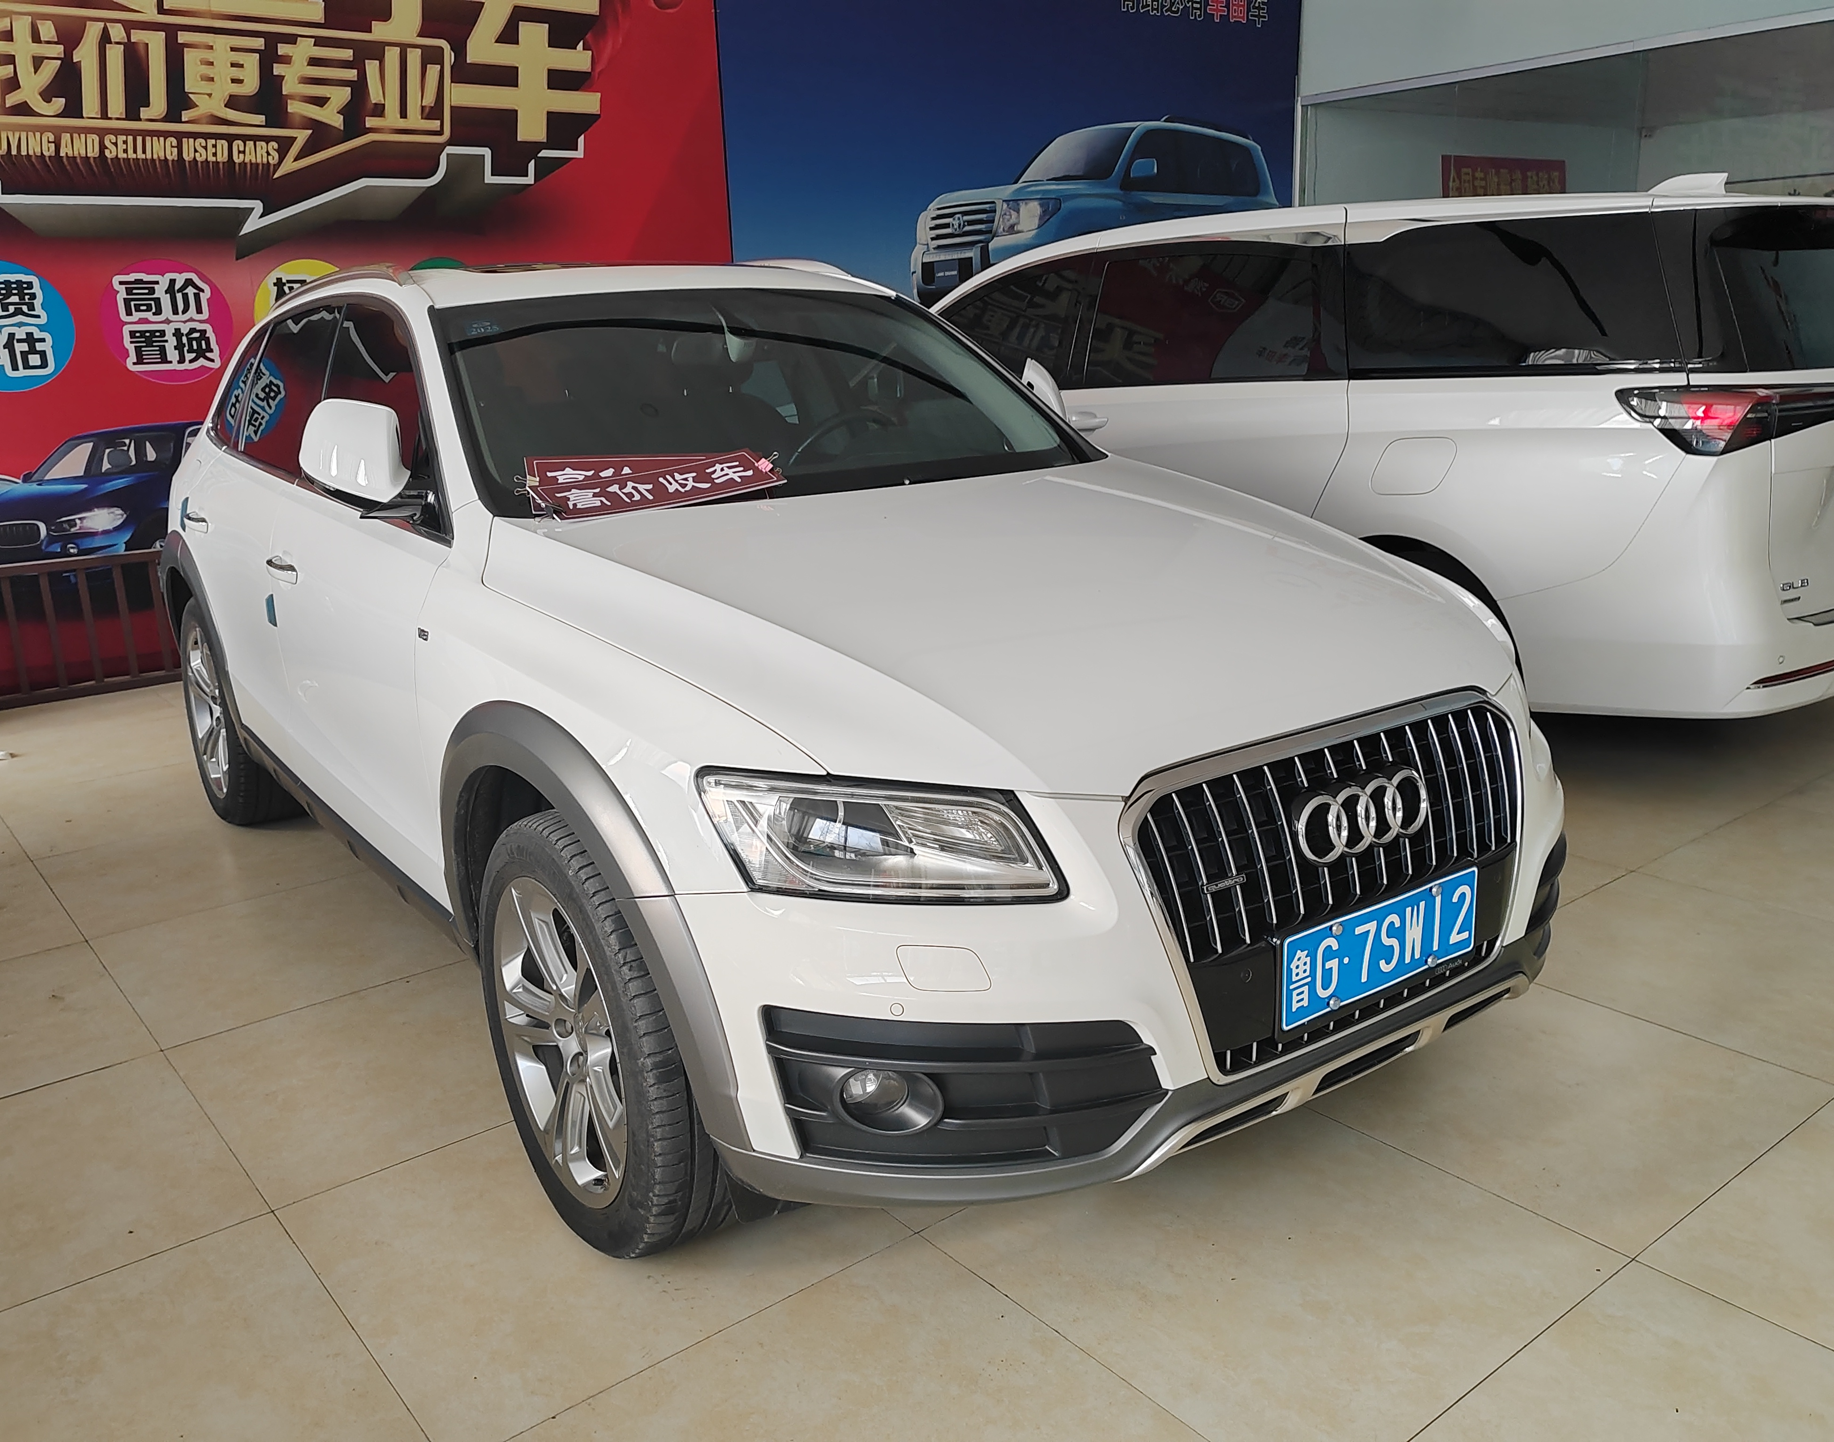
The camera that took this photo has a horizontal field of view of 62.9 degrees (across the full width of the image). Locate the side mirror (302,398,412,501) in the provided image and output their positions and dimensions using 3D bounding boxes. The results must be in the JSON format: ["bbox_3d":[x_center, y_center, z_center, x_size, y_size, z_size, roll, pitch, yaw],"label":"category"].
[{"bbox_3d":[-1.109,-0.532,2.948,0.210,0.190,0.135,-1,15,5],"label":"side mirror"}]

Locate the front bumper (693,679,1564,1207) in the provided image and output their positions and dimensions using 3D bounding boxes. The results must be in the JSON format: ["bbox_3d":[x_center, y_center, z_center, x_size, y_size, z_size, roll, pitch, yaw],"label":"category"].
[{"bbox_3d":[0.554,0.276,2.349,1.860,0.660,0.470,-12,18,-33],"label":"front bumper"}]

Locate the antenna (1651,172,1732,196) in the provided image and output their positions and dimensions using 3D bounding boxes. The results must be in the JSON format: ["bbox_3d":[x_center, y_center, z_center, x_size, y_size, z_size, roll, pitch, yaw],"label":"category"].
[{"bbox_3d":[2.539,-1.762,4.936,0.250,0.090,0.080,4,16,23],"label":"antenna"}]

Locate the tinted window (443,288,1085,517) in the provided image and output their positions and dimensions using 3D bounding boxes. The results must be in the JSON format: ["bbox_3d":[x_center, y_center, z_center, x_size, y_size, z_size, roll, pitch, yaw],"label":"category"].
[{"bbox_3d":[-0.328,-0.716,3.339,1.480,0.140,0.860,-12,52,-33],"label":"tinted window"}]

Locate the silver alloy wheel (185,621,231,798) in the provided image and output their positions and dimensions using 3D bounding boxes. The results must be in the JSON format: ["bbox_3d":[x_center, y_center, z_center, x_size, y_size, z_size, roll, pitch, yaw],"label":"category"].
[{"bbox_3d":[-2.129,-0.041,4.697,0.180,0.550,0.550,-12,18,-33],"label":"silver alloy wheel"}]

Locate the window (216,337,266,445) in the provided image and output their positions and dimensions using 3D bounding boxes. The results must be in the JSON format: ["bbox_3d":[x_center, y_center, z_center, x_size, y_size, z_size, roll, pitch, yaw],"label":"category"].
[{"bbox_3d":[-1.971,-0.958,4.366,0.070,0.350,0.470,12,4,-37],"label":"window"}]

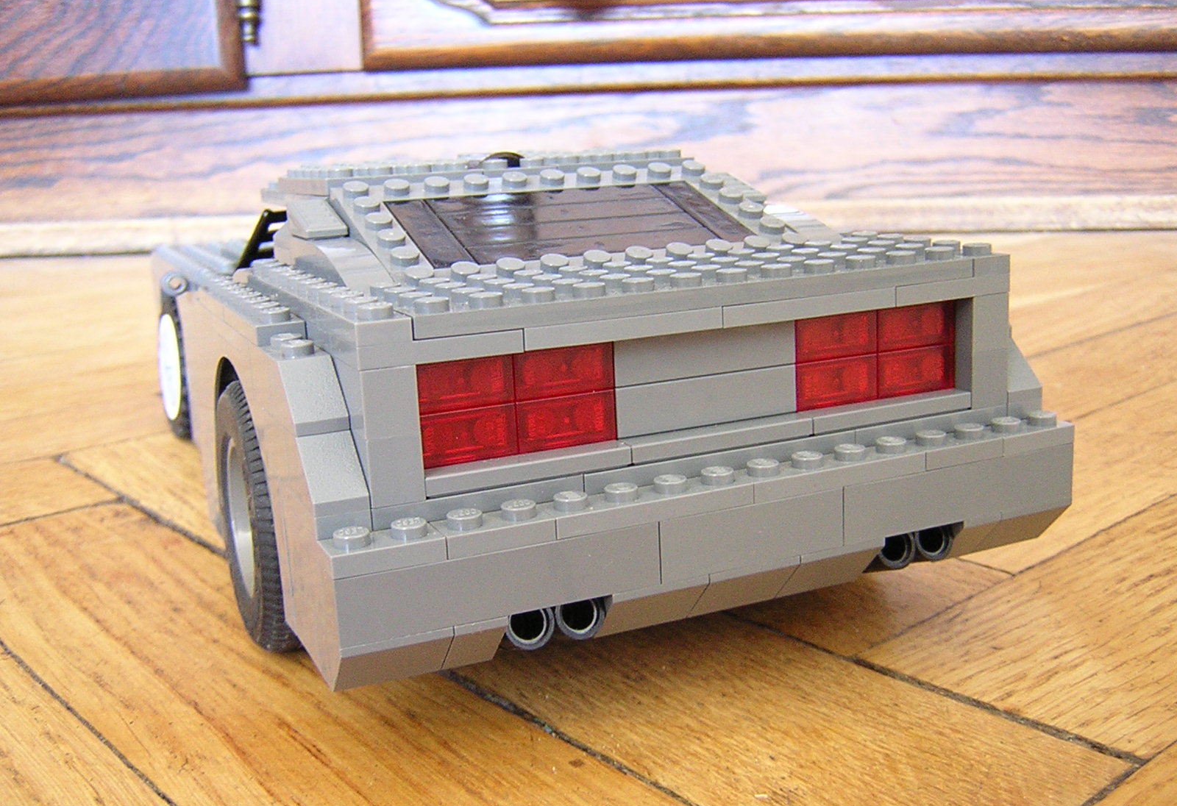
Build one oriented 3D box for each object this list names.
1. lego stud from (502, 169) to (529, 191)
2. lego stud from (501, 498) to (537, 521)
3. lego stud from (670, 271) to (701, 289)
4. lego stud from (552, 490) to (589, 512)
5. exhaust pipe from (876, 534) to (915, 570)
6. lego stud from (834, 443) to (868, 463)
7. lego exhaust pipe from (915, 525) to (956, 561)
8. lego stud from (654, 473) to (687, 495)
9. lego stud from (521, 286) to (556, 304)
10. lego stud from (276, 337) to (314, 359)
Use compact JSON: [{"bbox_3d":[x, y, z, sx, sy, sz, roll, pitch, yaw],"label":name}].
[{"bbox_3d":[-0.015,-0.044,0.244,0.005,0.002,0.005,5,30,-3],"label":"lego stud"},{"bbox_3d":[-0.010,0.015,0.172,0.005,0.002,0.005,-3,12,1],"label":"lego stud"},{"bbox_3d":[0.015,-0.019,0.186,0.005,0.002,0.005,-3,12,1],"label":"lego stud"},{"bbox_3d":[-0.003,0.014,0.175,0.005,0.002,0.005,-3,12,1],"label":"lego stud"},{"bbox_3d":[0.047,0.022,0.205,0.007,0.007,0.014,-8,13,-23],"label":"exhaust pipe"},{"bbox_3d":[0.042,0.008,0.194,0.005,0.002,0.005,-3,12,1],"label":"lego stud"},{"bbox_3d":[0.055,0.021,0.208,0.008,0.008,0.013,-8,13,-22],"label":"lego exhaust pipe"},{"bbox_3d":[0.012,0.012,0.181,0.005,0.002,0.005,-3,12,1],"label":"lego stud"},{"bbox_3d":[-0.007,-0.016,0.176,0.005,0.002,0.005,-3,12,1],"label":"lego stud"},{"bbox_3d":[-0.042,-0.008,0.178,0.005,0.002,0.005,-8,13,-23],"label":"lego stud"}]

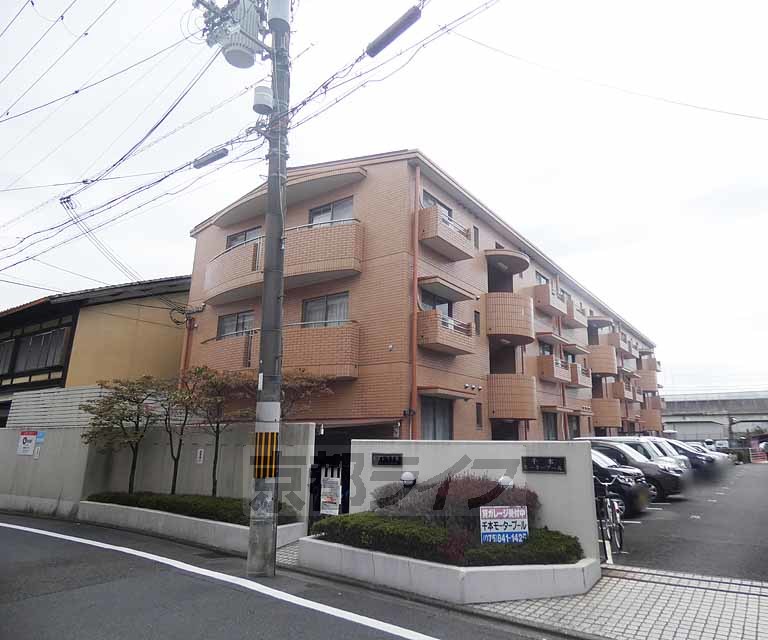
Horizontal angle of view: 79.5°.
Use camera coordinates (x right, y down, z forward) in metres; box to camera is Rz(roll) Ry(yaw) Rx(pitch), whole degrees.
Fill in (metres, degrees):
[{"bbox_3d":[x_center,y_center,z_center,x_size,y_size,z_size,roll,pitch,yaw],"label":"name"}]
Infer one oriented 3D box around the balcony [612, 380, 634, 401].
[{"bbox_3d":[13.383,4.038,25.844,0.600,0.950,1.900,-9,-17,38],"label":"balcony"}]

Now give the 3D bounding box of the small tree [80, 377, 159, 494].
[{"bbox_3d":[-5.148,2.347,9.251,1.600,2.500,1.550,-7,-16,30],"label":"small tree"}]

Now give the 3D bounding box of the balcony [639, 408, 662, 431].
[{"bbox_3d":[17.921,6.731,30.744,0.920,1.330,2.250,-9,-17,38],"label":"balcony"}]

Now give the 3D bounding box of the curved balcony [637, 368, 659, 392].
[{"bbox_3d":[17.982,4.224,31.350,0.920,1.380,2.250,-9,-17,38],"label":"curved balcony"}]

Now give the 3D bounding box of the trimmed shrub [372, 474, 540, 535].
[{"bbox_3d":[0.991,2.616,6.573,2.300,0.750,1.000,-6,-16,25],"label":"trimmed shrub"}]

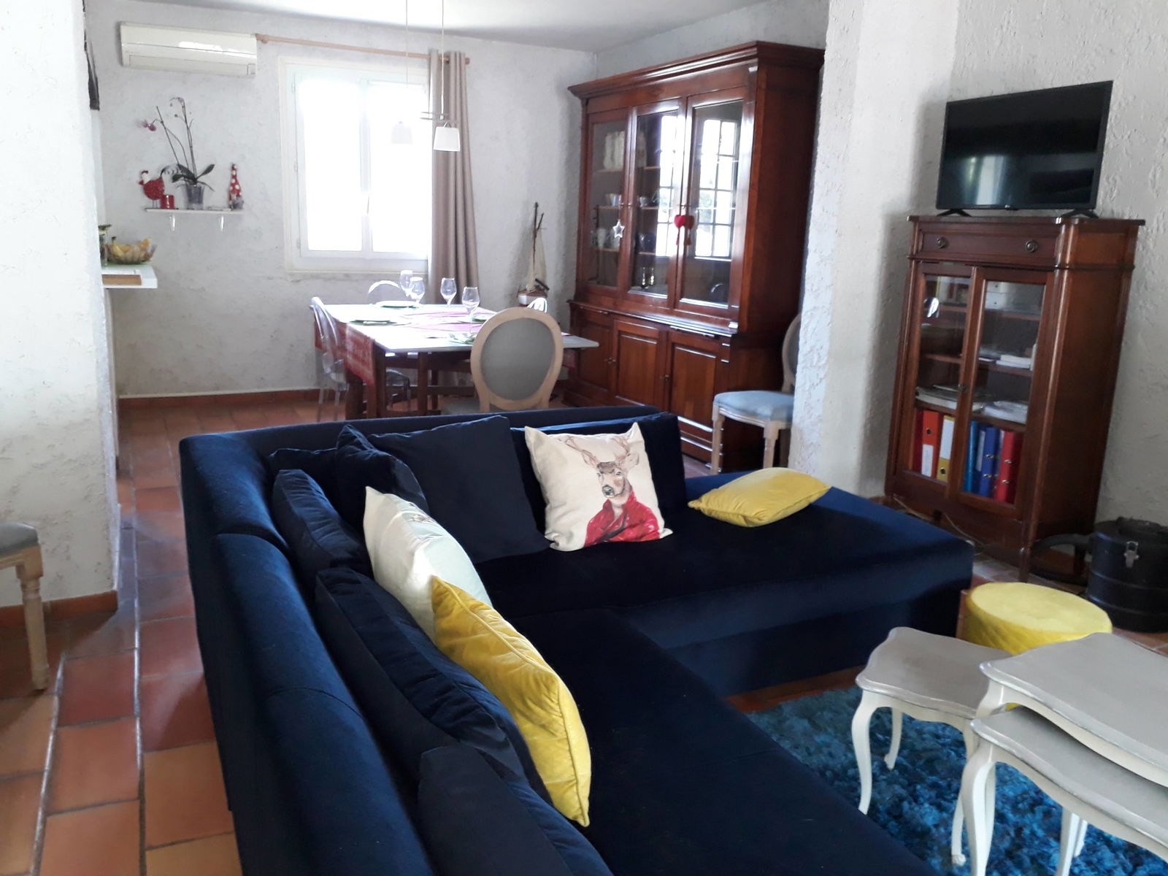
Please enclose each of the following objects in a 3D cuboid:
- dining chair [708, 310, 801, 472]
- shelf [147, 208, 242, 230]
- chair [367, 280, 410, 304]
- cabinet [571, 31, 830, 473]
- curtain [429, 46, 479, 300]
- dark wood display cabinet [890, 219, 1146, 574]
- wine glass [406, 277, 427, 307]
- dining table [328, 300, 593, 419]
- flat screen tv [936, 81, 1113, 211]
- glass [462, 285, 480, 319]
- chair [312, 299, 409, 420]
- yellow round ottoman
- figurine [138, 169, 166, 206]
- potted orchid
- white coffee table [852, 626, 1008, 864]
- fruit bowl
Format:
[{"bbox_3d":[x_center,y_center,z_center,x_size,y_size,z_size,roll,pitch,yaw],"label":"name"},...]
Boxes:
[{"bbox_3d":[0.995,-0.206,4.487,0.550,0.970,0.490,-6,16,-30],"label":"dining chair"},{"bbox_3d":[-2.470,-1.390,5.816,0.575,0.140,0.190,-5,15,-26],"label":"shelf"},{"bbox_3d":[-1.187,-0.516,5.677,0.400,0.890,0.510,-5,15,-26],"label":"chair"},{"bbox_3d":[0.509,-1.128,5.682,0.480,2.173,2.100,-5,15,-26],"label":"cabinet"},{"bbox_3d":[-0.926,-1.507,6.670,0.400,2.400,0.160,-5,15,-26],"label":"curtain"},{"bbox_3d":[1.723,-0.204,3.825,0.416,1.375,0.779,-5,15,-26],"label":"dark wood display cabinet"},{"bbox_3d":[-0.997,-0.853,5.446,0.090,0.210,0.090,-5,15,-26],"label":"wine glass"},{"bbox_3d":[-0.804,-0.276,5.124,1.000,0.750,1.950,-5,15,-28],"label":"dining table"},{"bbox_3d":[1.657,-1.081,3.459,0.080,0.435,0.735,-5,15,-24],"label":"flat screen tv"},{"bbox_3d":[-0.559,-0.645,4.530,0.087,0.215,0.087,-5,15,-26],"label":"glass"},{"bbox_3d":[-1.168,-0.293,4.845,0.530,0.900,0.410,-5,15,-26],"label":"chair"},{"bbox_3d":[1.242,0.620,2.534,0.355,0.330,0.355,2,13,0],"label":"yellow round ottoman"},{"bbox_3d":[-2.736,-1.579,5.787,0.160,0.225,0.080,-5,15,-26],"label":"figurine"},{"bbox_3d":[-2.558,-1.808,5.795,0.380,0.680,0.240,-5,15,-26],"label":"potted orchid"},{"bbox_3d":[0.792,0.692,2.063,0.290,0.370,0.355,11,16,33],"label":"white coffee table"},{"bbox_3d":[-2.705,-1.113,5.439,0.285,0.150,0.285,-5,15,-26],"label":"fruit bowl"}]

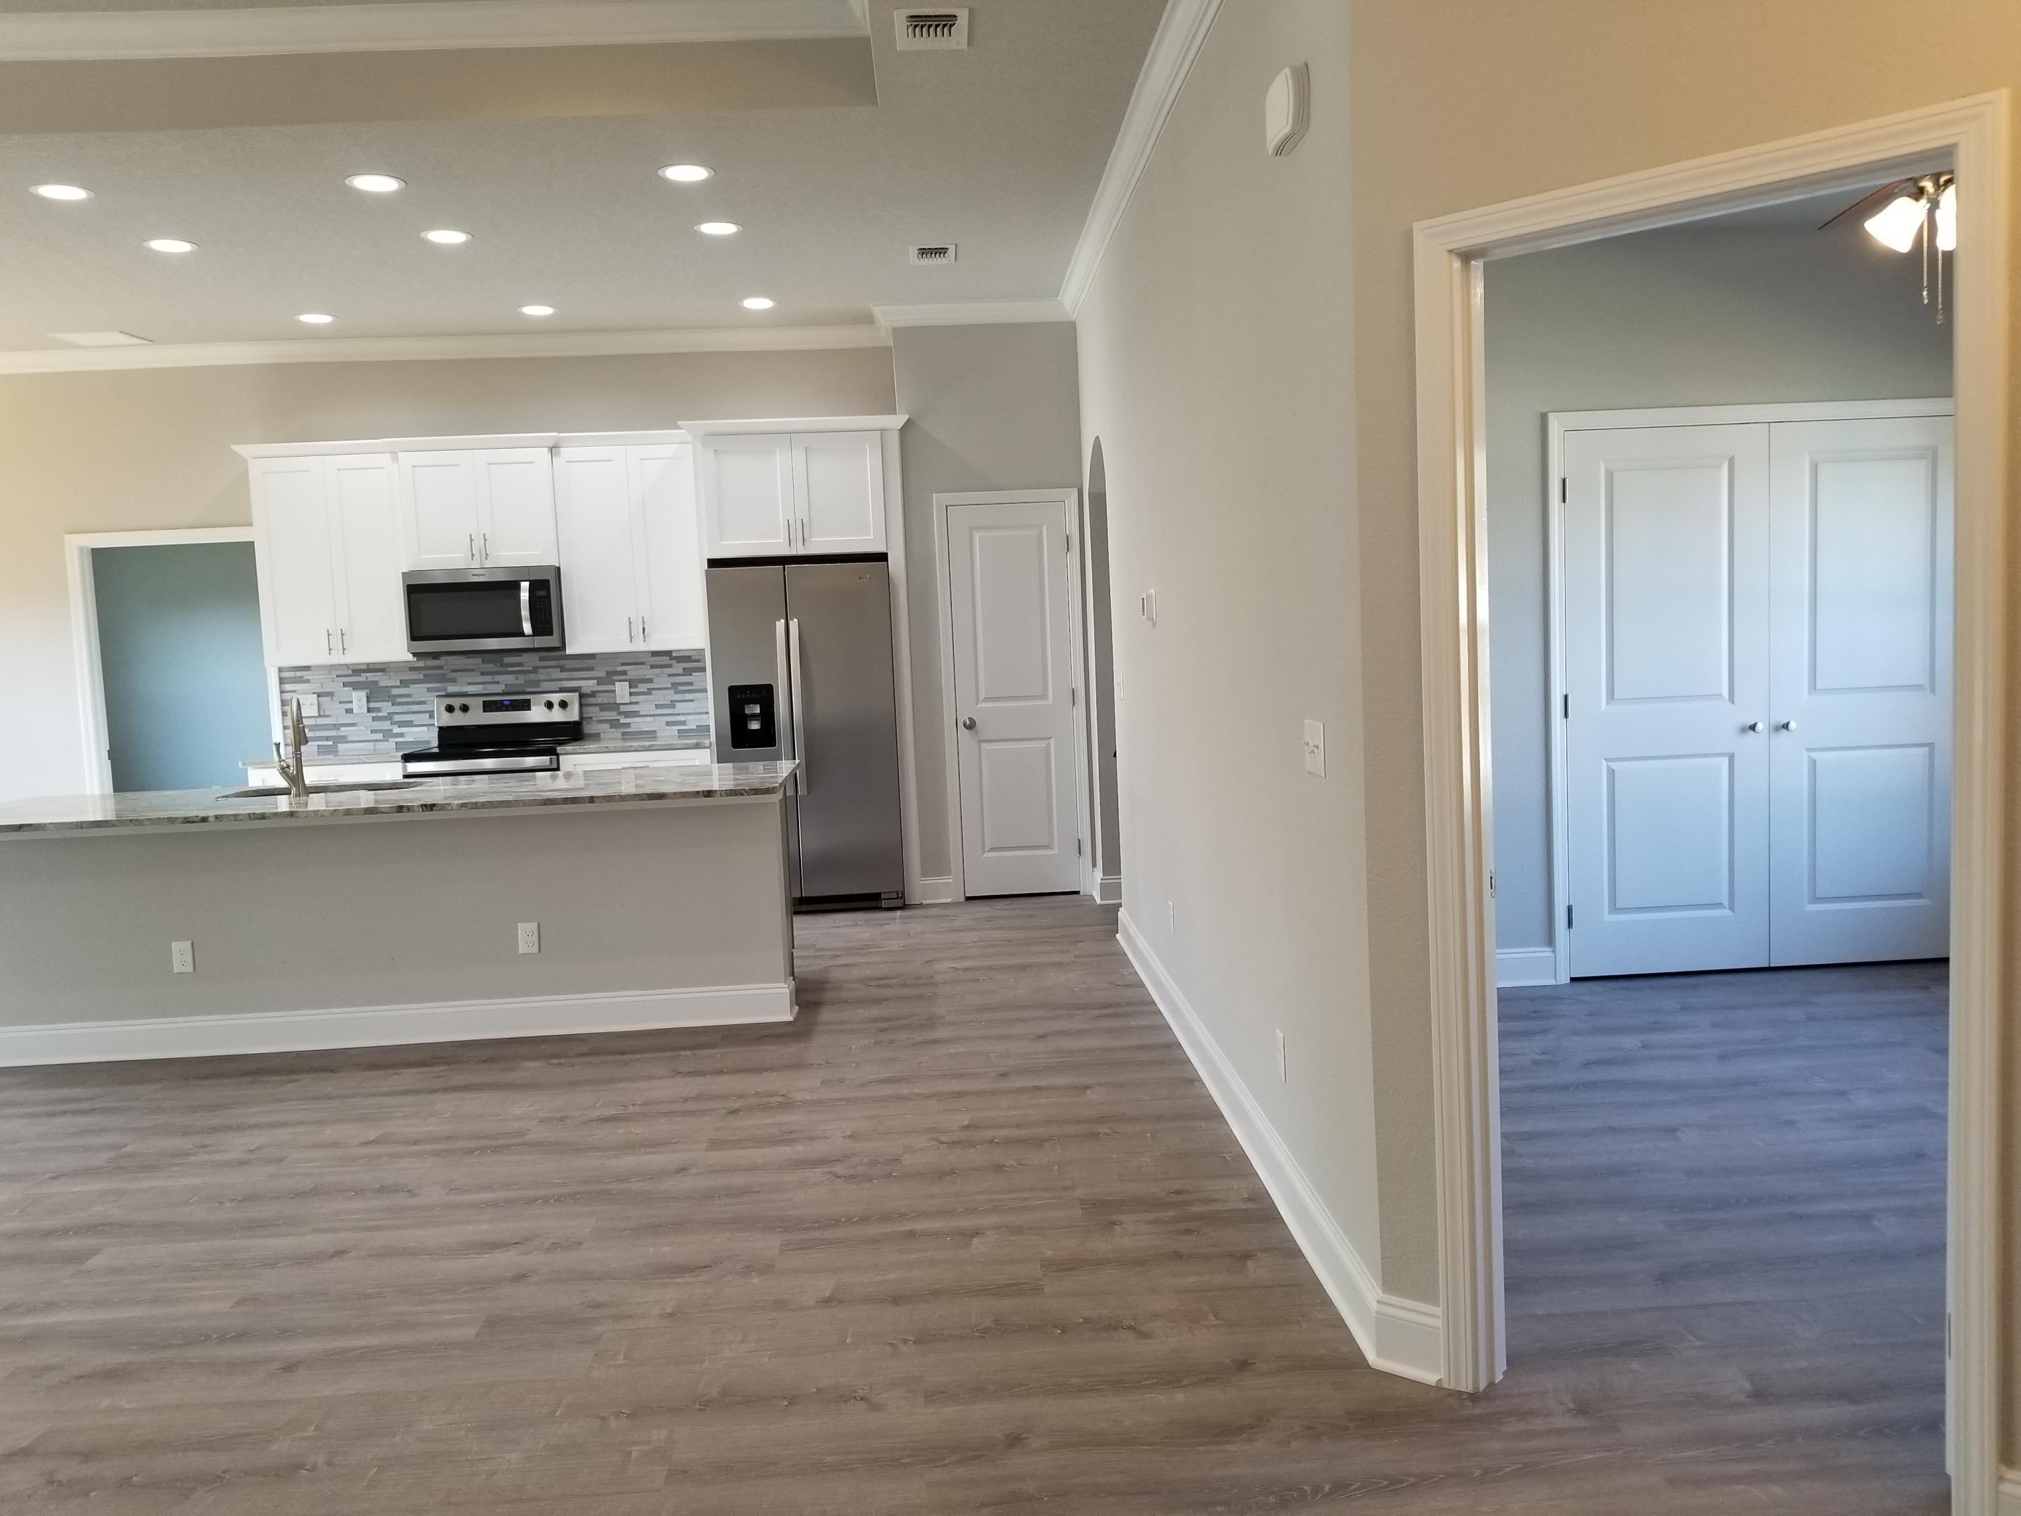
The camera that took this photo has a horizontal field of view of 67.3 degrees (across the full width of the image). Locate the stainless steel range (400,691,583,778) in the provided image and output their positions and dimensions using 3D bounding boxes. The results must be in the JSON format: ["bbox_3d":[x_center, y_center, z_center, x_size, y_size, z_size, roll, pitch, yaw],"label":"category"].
[{"bbox_3d":[-2.656,0.264,7.931,0.761,1.171,0.698,-3,5,-3],"label":"stainless steel range"}]

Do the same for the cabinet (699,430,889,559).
[{"bbox_3d":[-1.105,-1.347,7.930,0.935,0.623,0.593,-3,5,-3],"label":"cabinet"}]

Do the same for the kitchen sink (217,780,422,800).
[{"bbox_3d":[-2.595,0.227,5.786,0.700,0.210,0.390,-3,5,-3],"label":"kitchen sink"}]

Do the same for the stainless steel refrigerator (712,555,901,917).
[{"bbox_3d":[-1.034,-0.104,7.927,0.905,1.765,0.765,-3,5,-3],"label":"stainless steel refrigerator"}]

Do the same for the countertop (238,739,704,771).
[{"bbox_3d":[-2.691,-0.040,7.939,2.333,0.035,0.645,-3,5,-3],"label":"countertop"}]

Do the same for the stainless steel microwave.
[{"bbox_3d":[-2.711,-0.772,7.982,0.765,0.415,0.433,-3,5,-3],"label":"stainless steel microwave"}]

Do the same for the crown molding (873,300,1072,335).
[{"bbox_3d":[-0.178,-2.248,7.667,1.024,0.097,0.095,-3,5,-3],"label":"crown molding"}]

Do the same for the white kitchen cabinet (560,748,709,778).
[{"bbox_3d":[-1.896,0.372,8.025,0.753,0.874,0.623,-3,5,-3],"label":"white kitchen cabinet"}]

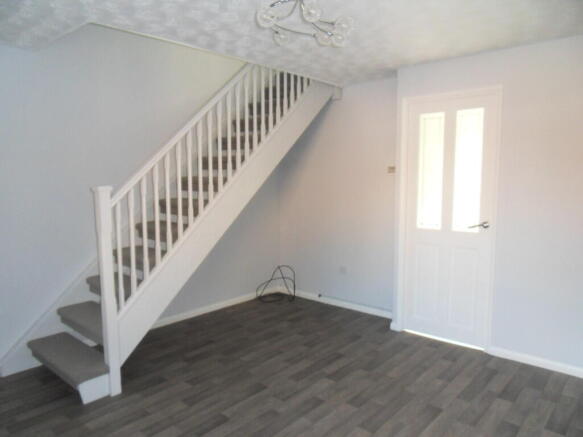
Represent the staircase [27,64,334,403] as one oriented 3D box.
[{"bbox_3d":[-0.741,-0.129,3.600,0.852,2.350,2.726,5,8,40],"label":"staircase"}]

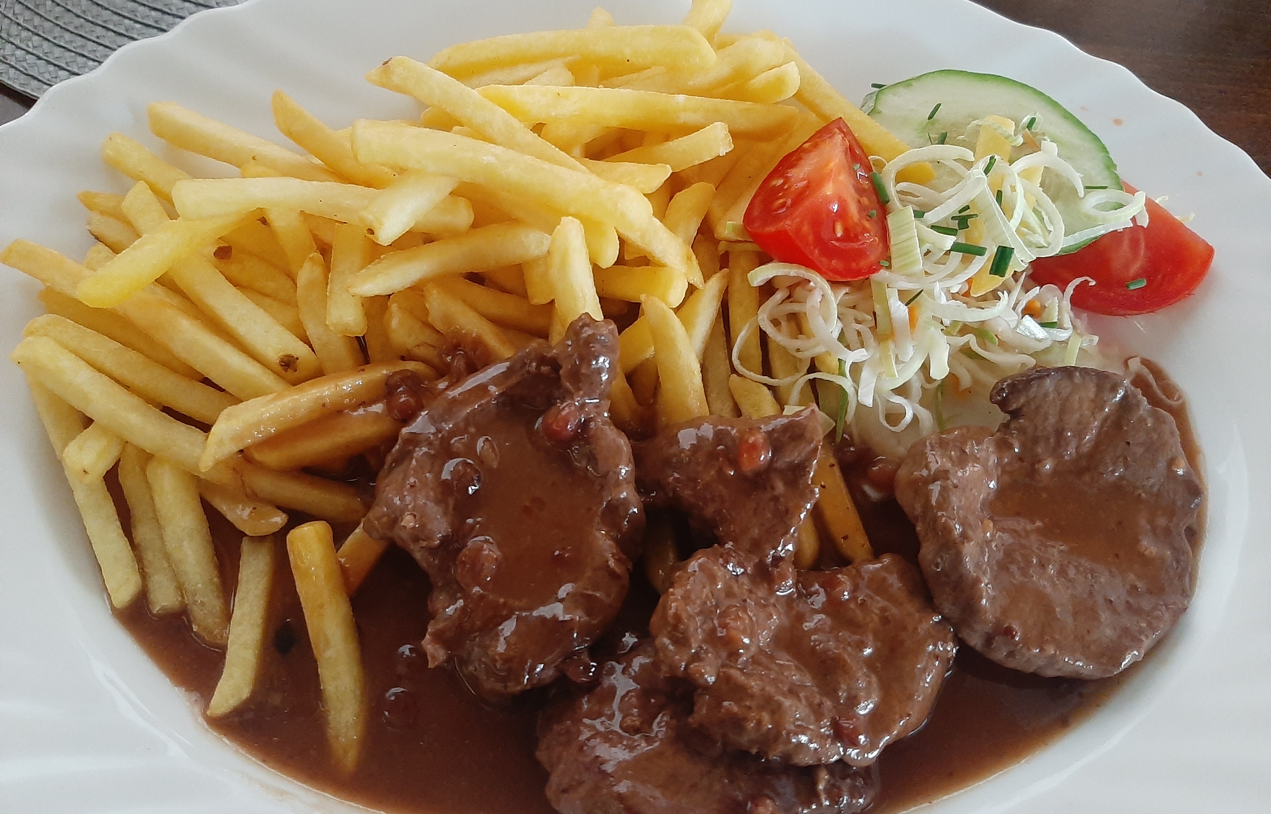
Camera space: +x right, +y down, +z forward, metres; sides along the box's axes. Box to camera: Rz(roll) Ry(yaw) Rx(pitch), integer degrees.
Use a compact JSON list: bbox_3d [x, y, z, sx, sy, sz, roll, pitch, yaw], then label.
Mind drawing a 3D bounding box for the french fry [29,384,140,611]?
[{"bbox_3d":[-0.112,0.015,0.193,0.007,0.007,0.050,-25,82,-12],"label":"french fry"}]

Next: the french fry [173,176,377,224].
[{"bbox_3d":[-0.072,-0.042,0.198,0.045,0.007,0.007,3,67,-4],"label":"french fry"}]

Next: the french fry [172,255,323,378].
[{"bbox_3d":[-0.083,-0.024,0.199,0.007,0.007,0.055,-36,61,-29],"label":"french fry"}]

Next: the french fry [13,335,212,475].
[{"bbox_3d":[-0.101,0.001,0.189,0.049,0.008,0.009,30,68,3],"label":"french fry"}]

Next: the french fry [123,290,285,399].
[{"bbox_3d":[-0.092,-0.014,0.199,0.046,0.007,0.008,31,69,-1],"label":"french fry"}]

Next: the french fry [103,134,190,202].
[{"bbox_3d":[-0.109,-0.052,0.220,0.033,0.007,0.008,33,69,11],"label":"french fry"}]

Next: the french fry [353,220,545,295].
[{"bbox_3d":[-0.037,-0.030,0.193,0.040,0.007,0.008,-14,67,-5],"label":"french fry"}]

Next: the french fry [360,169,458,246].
[{"bbox_3d":[-0.047,-0.049,0.216,0.008,0.007,0.036,20,42,15],"label":"french fry"}]

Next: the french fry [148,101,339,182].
[{"bbox_3d":[-0.088,-0.059,0.219,0.053,0.007,0.008,21,67,11],"label":"french fry"}]

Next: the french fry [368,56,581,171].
[{"bbox_3d":[-0.038,-0.069,0.232,0.073,0.007,0.007,32,54,23],"label":"french fry"}]

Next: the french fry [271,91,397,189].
[{"bbox_3d":[-0.073,-0.065,0.232,0.042,0.007,0.007,33,55,18],"label":"french fry"}]

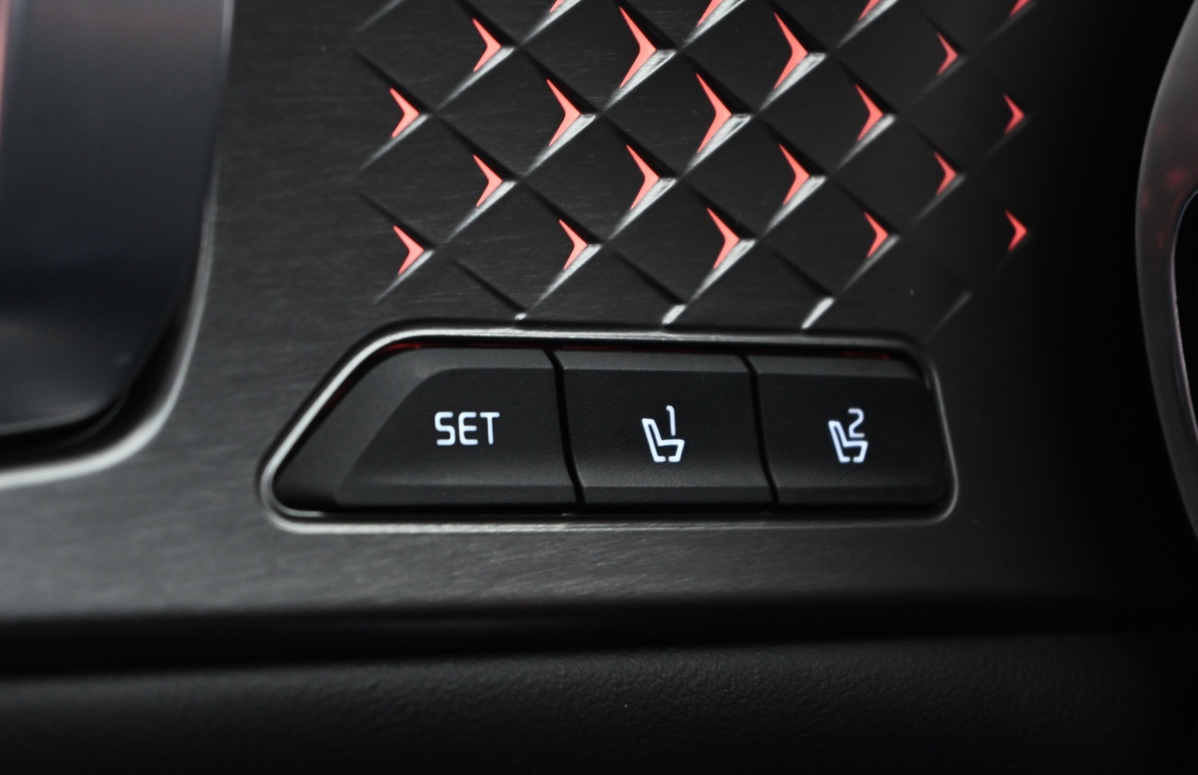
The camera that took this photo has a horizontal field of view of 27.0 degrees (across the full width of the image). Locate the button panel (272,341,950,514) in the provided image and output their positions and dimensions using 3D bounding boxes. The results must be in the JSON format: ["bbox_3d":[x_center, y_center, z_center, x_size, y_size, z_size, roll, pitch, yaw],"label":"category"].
[{"bbox_3d":[0.002,0.005,0.294,0.090,0.019,0.010,1,-7,-29],"label":"button panel"}]

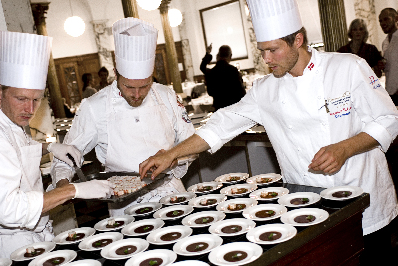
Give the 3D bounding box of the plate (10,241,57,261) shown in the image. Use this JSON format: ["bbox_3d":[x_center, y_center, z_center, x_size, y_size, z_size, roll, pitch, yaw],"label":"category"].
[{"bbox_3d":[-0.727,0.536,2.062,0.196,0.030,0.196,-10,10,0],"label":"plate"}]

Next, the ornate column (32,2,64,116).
[{"bbox_3d":[-3.383,-1.306,10.800,0.550,3.324,0.550,-10,10,0],"label":"ornate column"}]

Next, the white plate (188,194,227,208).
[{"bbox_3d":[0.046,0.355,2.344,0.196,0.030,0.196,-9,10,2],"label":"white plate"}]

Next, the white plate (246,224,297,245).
[{"bbox_3d":[0.287,0.406,1.821,0.196,0.030,0.196,-9,10,2],"label":"white plate"}]

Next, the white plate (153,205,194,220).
[{"bbox_3d":[-0.120,0.389,2.218,0.195,0.027,0.195,-9,10,2],"label":"white plate"}]

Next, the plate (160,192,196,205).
[{"bbox_3d":[-0.108,0.352,2.421,0.195,0.027,0.195,-9,10,2],"label":"plate"}]

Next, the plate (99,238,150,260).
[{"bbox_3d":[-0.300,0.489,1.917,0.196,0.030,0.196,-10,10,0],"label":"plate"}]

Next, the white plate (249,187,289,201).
[{"bbox_3d":[0.343,0.305,2.265,0.195,0.027,0.195,-9,10,2],"label":"white plate"}]

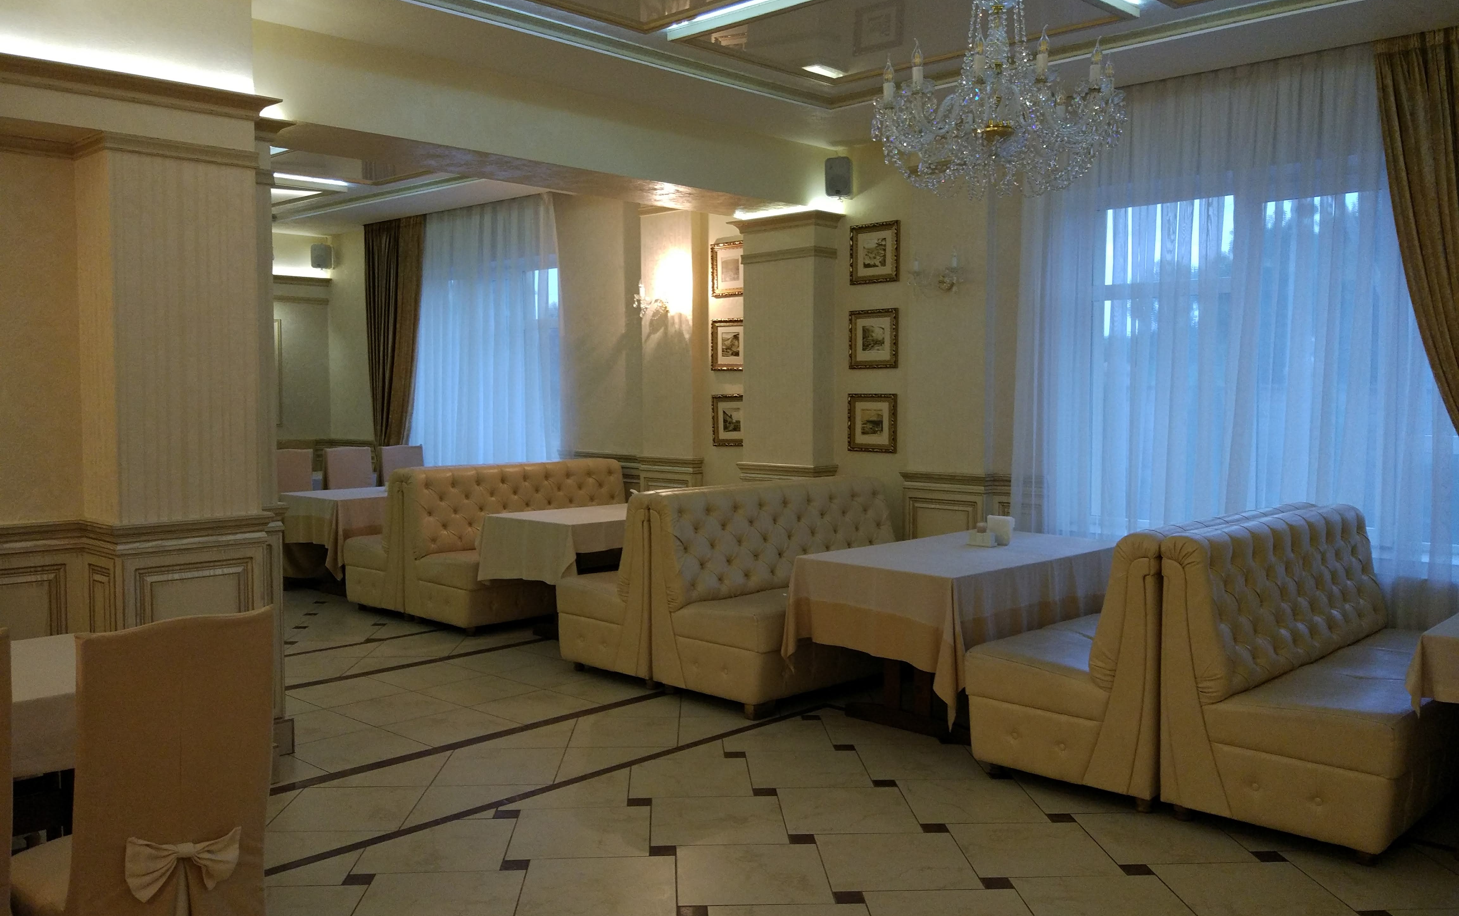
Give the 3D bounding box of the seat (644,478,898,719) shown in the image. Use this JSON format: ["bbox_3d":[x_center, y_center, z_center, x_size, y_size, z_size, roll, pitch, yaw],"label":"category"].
[{"bbox_3d":[0.472,0.644,6.142,0.713,1.004,1.698,3,4,44],"label":"seat"}]

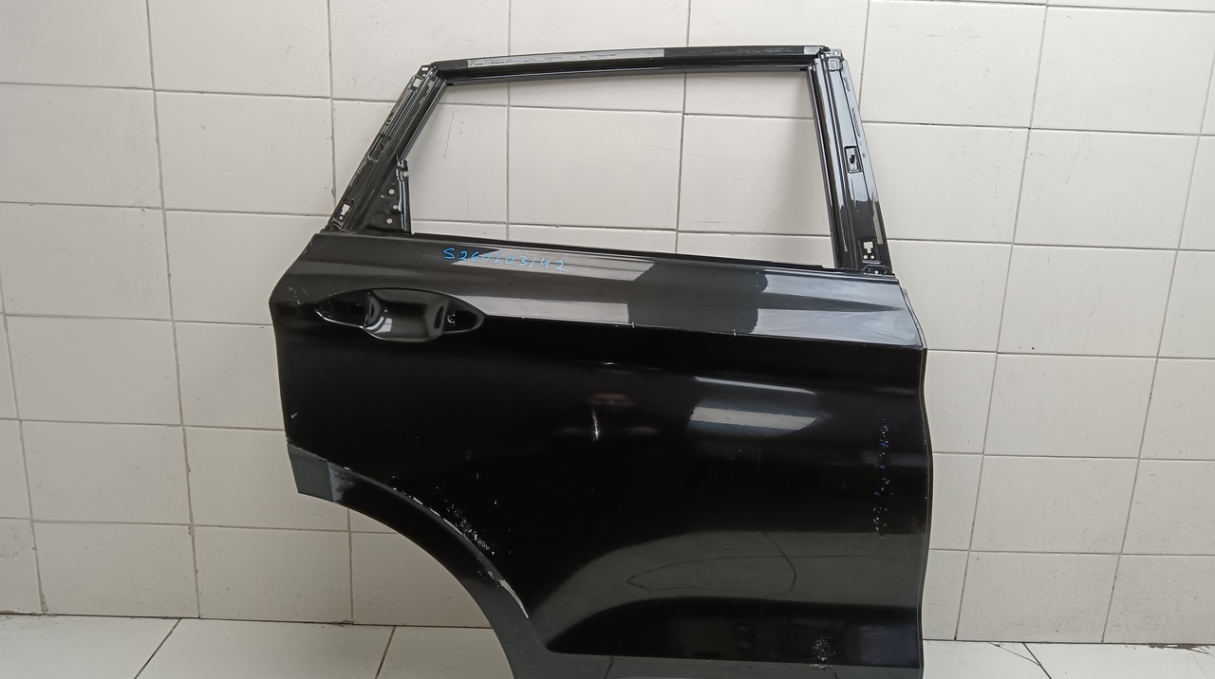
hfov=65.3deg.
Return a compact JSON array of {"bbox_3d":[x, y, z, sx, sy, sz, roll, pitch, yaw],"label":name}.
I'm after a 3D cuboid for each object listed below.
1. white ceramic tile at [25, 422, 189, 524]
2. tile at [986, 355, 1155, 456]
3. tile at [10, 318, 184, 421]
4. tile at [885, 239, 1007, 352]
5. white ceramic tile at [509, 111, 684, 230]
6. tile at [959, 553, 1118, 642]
[{"bbox_3d":[-0.953,0.256,1.808,0.300,0.200,0.010,2,15,-1],"label":"white ceramic tile"},{"bbox_3d":[0.873,0.126,1.795,0.300,0.200,0.009,2,15,-1],"label":"tile"},{"bbox_3d":[-0.943,0.058,1.751,0.300,0.200,0.009,2,15,-1],"label":"tile"},{"bbox_3d":[0.577,-0.081,1.736,0.300,0.200,0.009,2,15,-1],"label":"tile"},{"bbox_3d":[-0.022,-0.299,1.666,0.300,0.200,0.009,2,15,-1],"label":"white ceramic tile"},{"bbox_3d":[0.860,0.517,1.898,0.300,0.198,0.009,2,15,-1],"label":"tile"}]

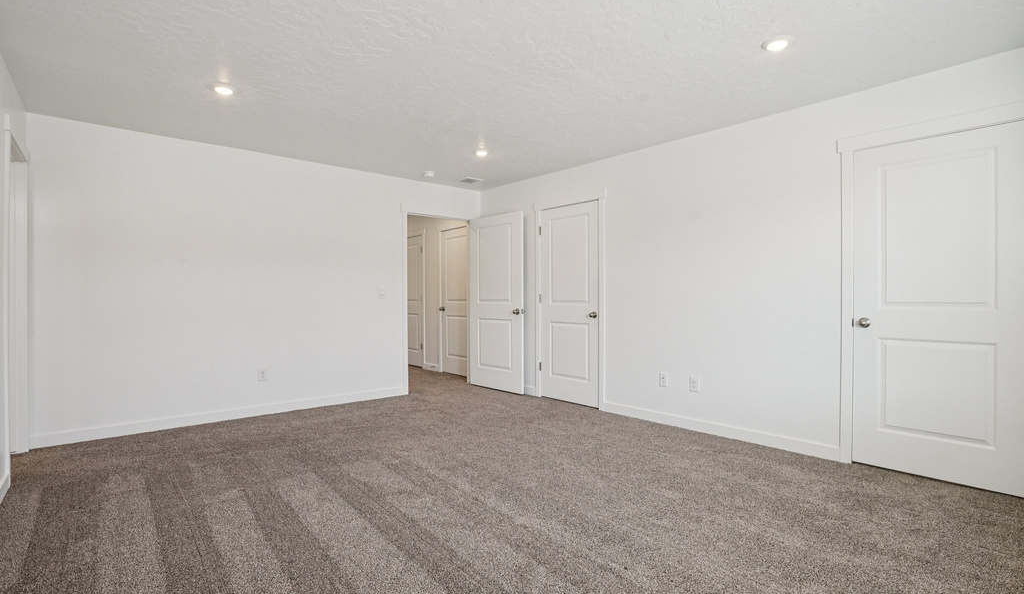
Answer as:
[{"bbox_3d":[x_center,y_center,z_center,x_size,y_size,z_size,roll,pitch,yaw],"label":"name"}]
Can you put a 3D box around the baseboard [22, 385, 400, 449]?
[{"bbox_3d":[-2.363,1.058,4.202,2.896,0.090,0.018,0,0,-39],"label":"baseboard"}]

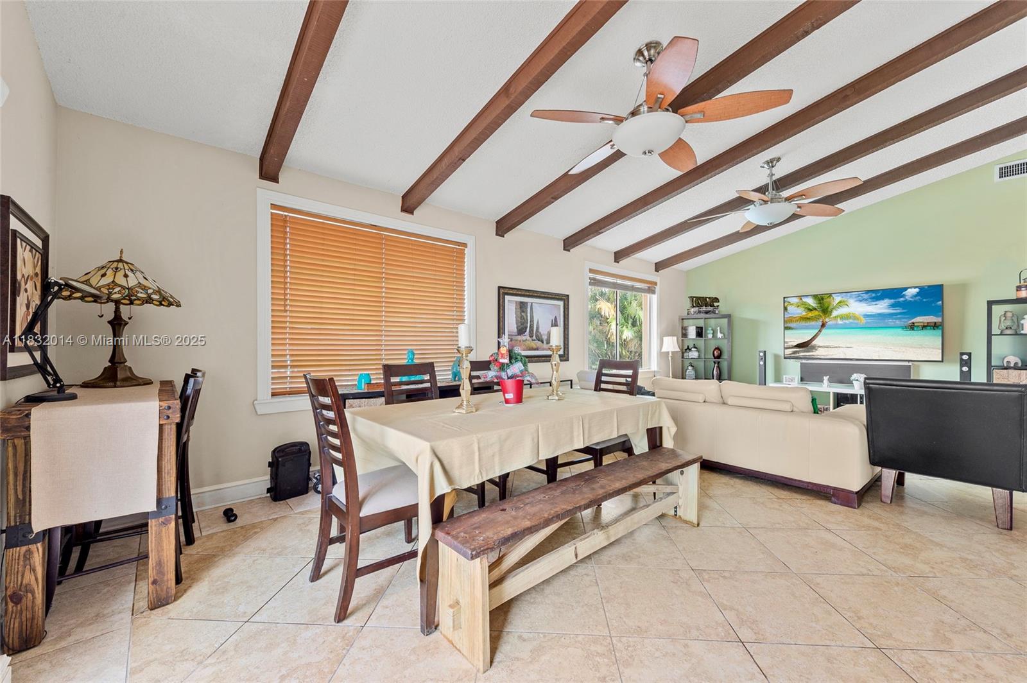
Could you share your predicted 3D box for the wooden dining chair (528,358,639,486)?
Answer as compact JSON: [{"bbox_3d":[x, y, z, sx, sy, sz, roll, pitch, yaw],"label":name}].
[{"bbox_3d":[0.658,0.665,3.168,0.610,1.010,0.450,0,-1,-42],"label":"wooden dining chair"}]

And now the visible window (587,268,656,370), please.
[{"bbox_3d":[1.767,-0.308,6.351,1.865,1.468,0.079,1,-1,-41],"label":"visible window"}]

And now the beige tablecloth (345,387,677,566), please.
[{"bbox_3d":[0.048,0.666,2.580,1.930,0.530,1.120,0,-1,-42],"label":"beige tablecloth"}]

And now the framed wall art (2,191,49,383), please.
[{"bbox_3d":[-2.166,-0.200,1.781,0.030,0.700,0.750,0,-1,-42],"label":"framed wall art"}]

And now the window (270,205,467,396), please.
[{"bbox_3d":[-1.198,-0.313,3.708,1.835,1.498,0.059,1,-1,-41],"label":"window"}]

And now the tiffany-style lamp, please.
[{"bbox_3d":[-2.259,-0.133,2.294,0.506,0.787,0.506,0,0,4],"label":"tiffany-style lamp"}]

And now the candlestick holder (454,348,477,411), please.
[{"bbox_3d":[-0.285,0.221,2.360,0.139,0.373,0.139,1,-1,-41],"label":"candlestick holder"}]

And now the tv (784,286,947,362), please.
[{"bbox_3d":[4.864,-0.217,5.692,0.060,0.970,1.720,0,-1,-42],"label":"tv"}]

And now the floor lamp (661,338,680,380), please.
[{"bbox_3d":[2.545,0.559,6.442,0.330,1.270,0.330,0,-1,-42],"label":"floor lamp"}]

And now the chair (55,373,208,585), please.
[{"bbox_3d":[-1.881,0.668,1.960,0.555,1.007,0.436,1,-1,-41],"label":"chair"}]

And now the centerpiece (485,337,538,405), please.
[{"bbox_3d":[-0.001,0.191,2.655,0.340,0.440,0.310,0,0,0],"label":"centerpiece"}]

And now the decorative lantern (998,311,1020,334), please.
[{"bbox_3d":[5.726,-0.215,4.609,0.124,0.273,0.147,1,-1,-41],"label":"decorative lantern"}]

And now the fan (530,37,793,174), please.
[{"bbox_3d":[0.859,-1.523,2.550,1.468,0.665,1.468,1,-1,-41],"label":"fan"}]

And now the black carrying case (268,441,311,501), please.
[{"bbox_3d":[-1.727,0.998,3.072,0.250,0.370,0.150,0,-1,-43],"label":"black carrying case"}]

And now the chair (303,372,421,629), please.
[{"bbox_3d":[-0.661,0.655,1.989,0.610,1.010,0.450,0,-1,-42],"label":"chair"}]

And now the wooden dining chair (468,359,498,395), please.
[{"bbox_3d":[-0.006,0.665,3.252,0.450,1.010,0.600,0,-1,-42],"label":"wooden dining chair"}]

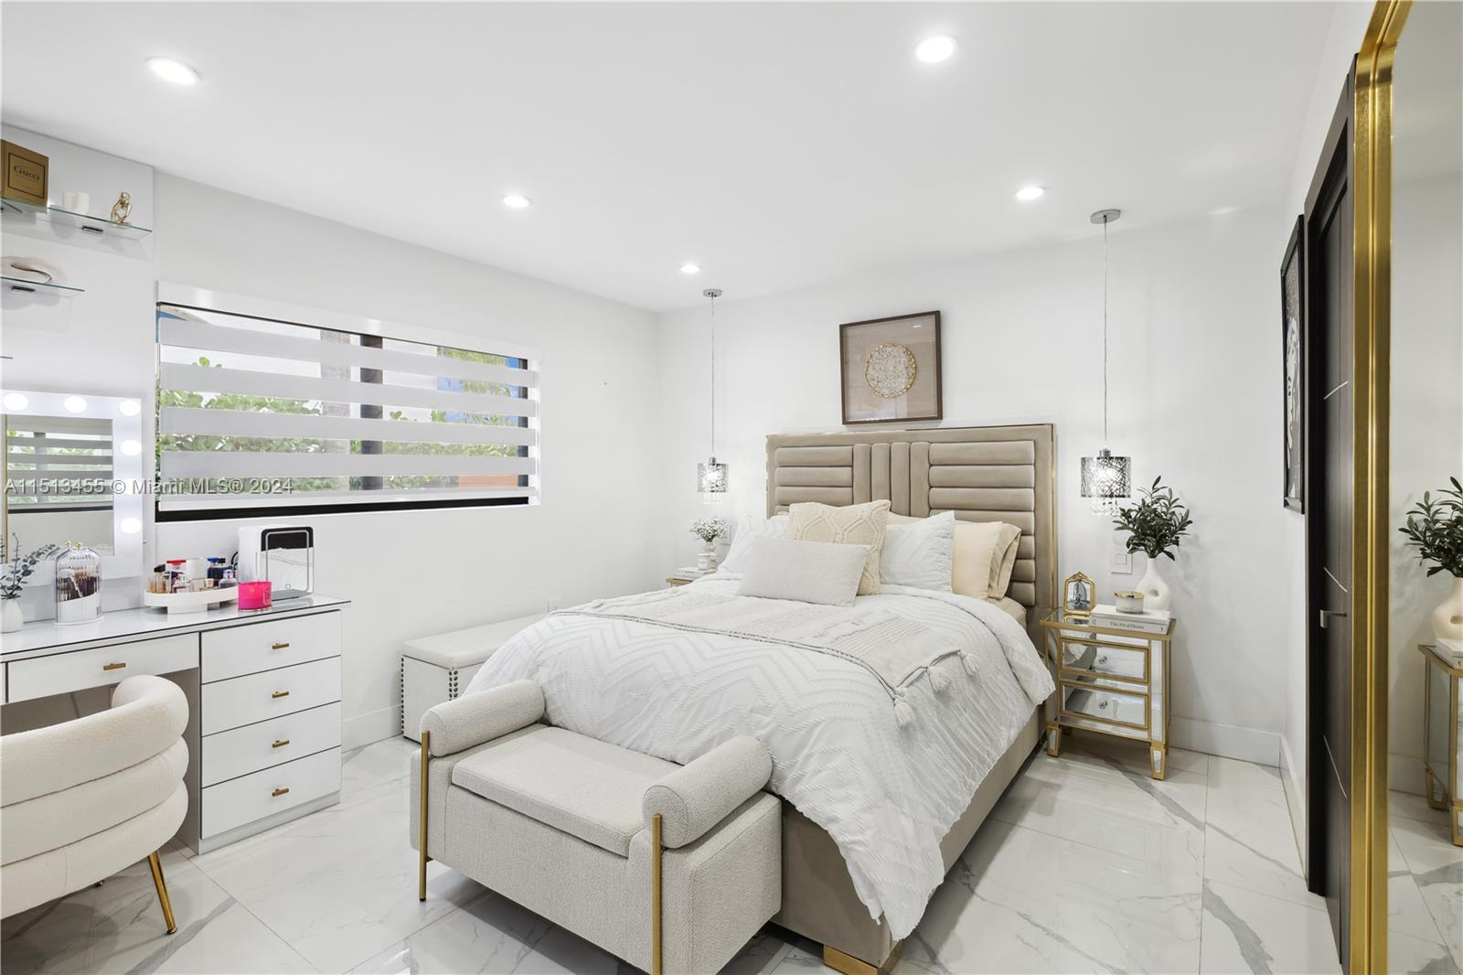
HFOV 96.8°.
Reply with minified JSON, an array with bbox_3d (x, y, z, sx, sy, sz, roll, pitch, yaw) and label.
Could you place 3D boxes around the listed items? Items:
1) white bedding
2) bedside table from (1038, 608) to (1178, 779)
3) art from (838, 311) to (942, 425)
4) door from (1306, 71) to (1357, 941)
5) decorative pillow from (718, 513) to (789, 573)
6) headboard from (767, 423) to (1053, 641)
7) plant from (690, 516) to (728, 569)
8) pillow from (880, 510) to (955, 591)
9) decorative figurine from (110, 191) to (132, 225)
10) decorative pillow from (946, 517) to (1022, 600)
[{"bbox_3d":[0.201,0.811,2.805,1.818,0.608,1.830,0,1,37],"label":"white bedding"},{"bbox_3d":[1.724,0.912,2.970,0.505,0.590,0.410,0,1,37],"label":"bedside table"},{"bbox_3d":[0.925,-0.682,3.797,0.610,0.610,0.040,0,1,37],"label":"art"},{"bbox_3d":[1.582,0.168,1.681,0.070,2.110,0.880,0,1,37],"label":"door"},{"bbox_3d":[0.283,0.325,3.742,0.660,0.430,0.160,0,-29,37],"label":"decorative pillow"},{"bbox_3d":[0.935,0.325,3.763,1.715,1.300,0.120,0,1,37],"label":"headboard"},{"bbox_3d":[-0.127,0.370,4.344,0.235,0.355,0.235,-1,1,0],"label":"plant"},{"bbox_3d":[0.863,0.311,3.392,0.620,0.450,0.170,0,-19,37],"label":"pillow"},{"bbox_3d":[-2.238,-1.024,2.386,0.065,0.118,0.060,0,1,37],"label":"decorative figurine"},{"bbox_3d":[1.112,0.364,3.365,0.670,0.410,0.180,0,-14,37],"label":"decorative pillow"}]

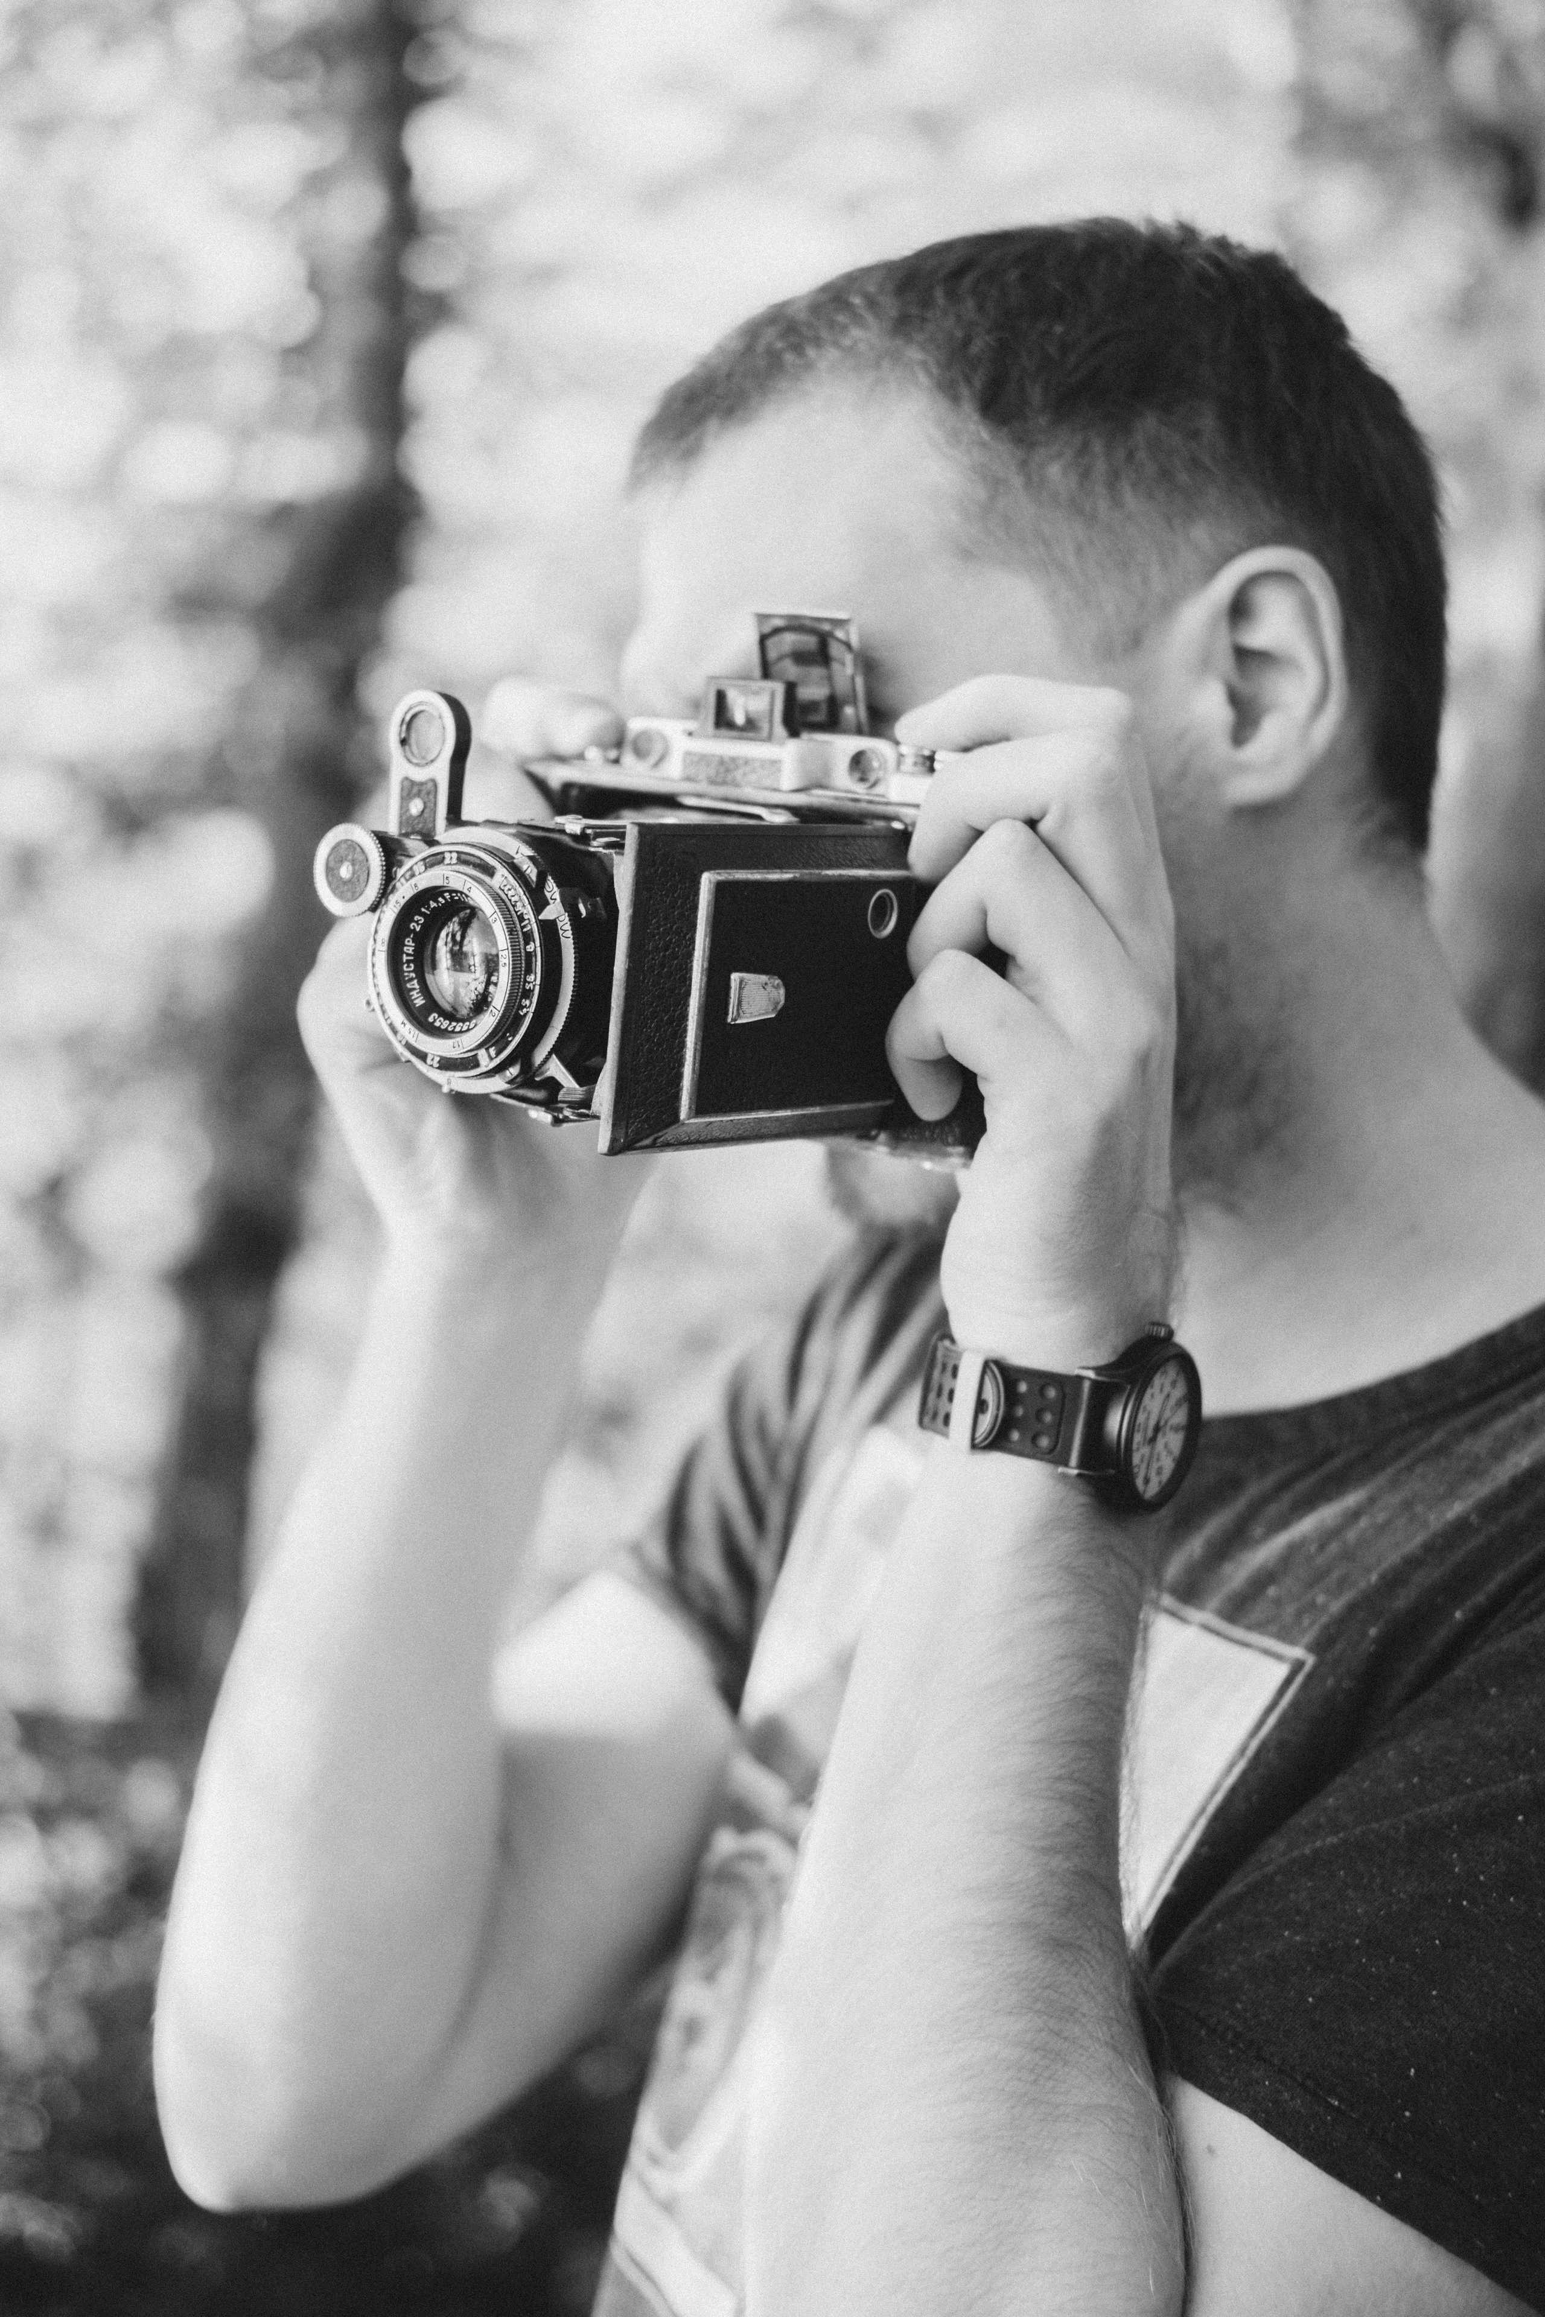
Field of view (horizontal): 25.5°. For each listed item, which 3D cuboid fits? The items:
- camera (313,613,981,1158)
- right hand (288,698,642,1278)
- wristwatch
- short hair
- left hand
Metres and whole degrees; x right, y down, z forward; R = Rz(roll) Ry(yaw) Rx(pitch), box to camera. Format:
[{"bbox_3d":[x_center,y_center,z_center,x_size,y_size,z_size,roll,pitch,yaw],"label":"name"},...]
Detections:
[{"bbox_3d":[-0.030,-0.067,0.787,0.153,0.122,0.130,11,10,39],"label":"camera"},{"bbox_3d":[-0.077,-0.048,0.885,0.085,0.150,0.090,10,9,36],"label":"right hand"},{"bbox_3d":[0.064,0.056,0.765,0.050,0.041,0.060,12,-4,22],"label":"wristwatch"},{"bbox_3d":[0.068,-0.157,0.880,0.200,0.165,0.165,-8,15,-40],"label":"short hair"},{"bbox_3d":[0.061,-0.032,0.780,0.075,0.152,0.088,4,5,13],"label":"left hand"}]

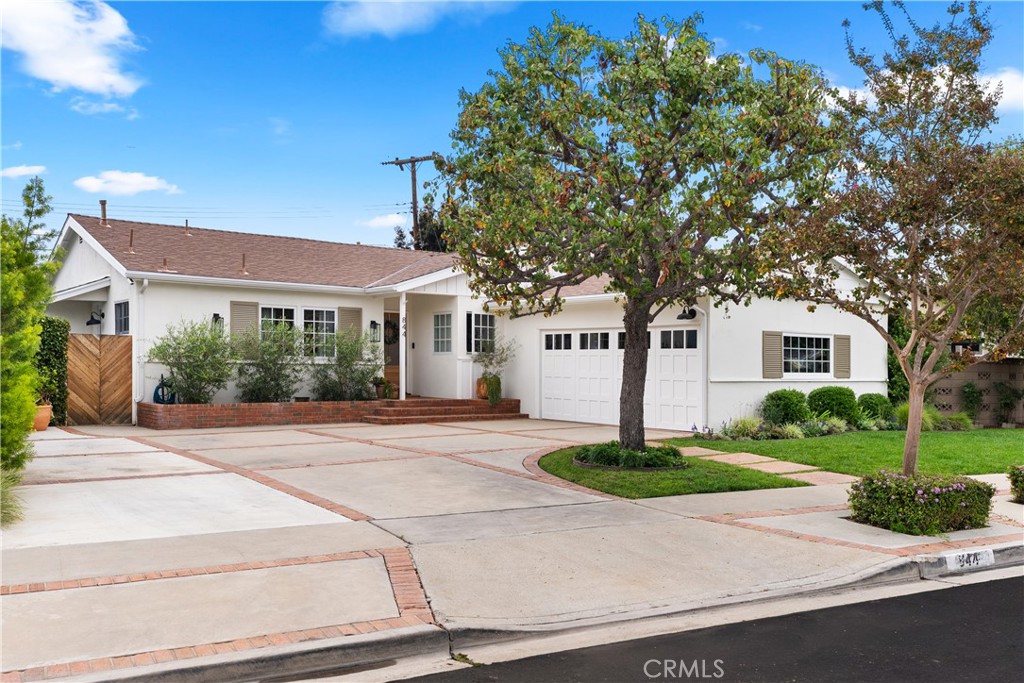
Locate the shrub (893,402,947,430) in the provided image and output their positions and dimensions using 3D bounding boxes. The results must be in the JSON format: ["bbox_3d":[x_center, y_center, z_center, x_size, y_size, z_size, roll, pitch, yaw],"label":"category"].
[{"bbox_3d":[9.526,1.749,19.900,1.080,0.640,0.950,1,-1,-37],"label":"shrub"}]

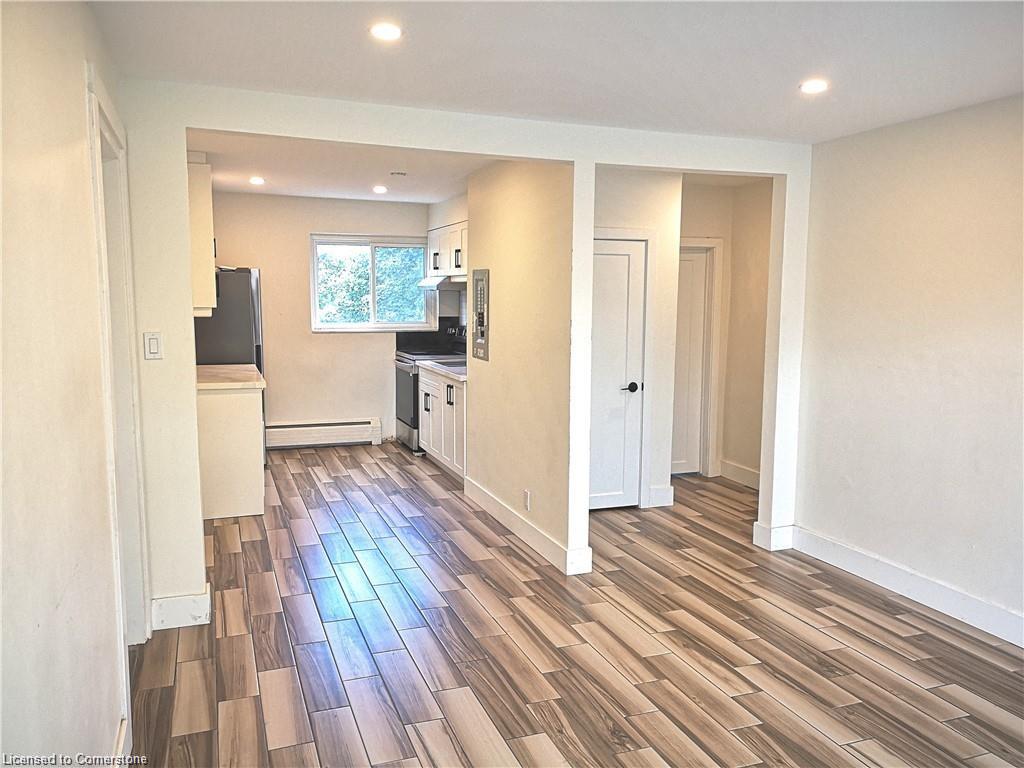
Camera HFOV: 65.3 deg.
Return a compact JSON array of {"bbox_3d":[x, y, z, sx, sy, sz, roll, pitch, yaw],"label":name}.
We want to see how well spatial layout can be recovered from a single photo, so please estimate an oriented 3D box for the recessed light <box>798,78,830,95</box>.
[{"bbox_3d":[1.261,-1.236,3.333,0.120,0.017,0.120,-2,7,-21],"label":"recessed light"}]

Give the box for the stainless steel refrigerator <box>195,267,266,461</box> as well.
[{"bbox_3d":[-2.567,-0.140,7.015,0.700,1.730,0.770,-2,7,-20],"label":"stainless steel refrigerator"}]

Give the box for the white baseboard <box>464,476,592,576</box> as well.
[{"bbox_3d":[0.040,0.878,5.281,0.144,0.138,1.903,-2,7,-21],"label":"white baseboard"}]

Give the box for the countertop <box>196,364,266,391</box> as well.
[{"bbox_3d":[-2.226,-0.061,5.989,0.641,0.040,1.421,-2,7,-21],"label":"countertop"}]

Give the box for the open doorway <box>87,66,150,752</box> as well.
[{"bbox_3d":[-1.465,0.130,2.882,0.130,2.100,0.980,-2,7,-20],"label":"open doorway"}]

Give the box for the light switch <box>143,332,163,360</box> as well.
[{"bbox_3d":[-1.554,-0.161,3.459,0.072,0.118,0.010,-2,7,-20],"label":"light switch"}]

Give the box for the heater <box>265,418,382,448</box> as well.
[{"bbox_3d":[-1.899,0.498,7.916,1.190,0.266,0.077,-2,7,-21],"label":"heater"}]

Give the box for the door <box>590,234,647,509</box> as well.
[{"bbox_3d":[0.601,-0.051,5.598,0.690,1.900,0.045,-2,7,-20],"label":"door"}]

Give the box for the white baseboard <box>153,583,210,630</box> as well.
[{"bbox_3d":[-1.554,1.043,3.751,0.243,0.141,0.154,-2,7,-21],"label":"white baseboard"}]

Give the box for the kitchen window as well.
[{"bbox_3d":[-1.389,-1.002,8.162,1.290,0.960,0.100,-2,7,-20],"label":"kitchen window"}]

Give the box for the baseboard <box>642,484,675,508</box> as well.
[{"bbox_3d":[1.068,0.815,5.782,0.240,0.147,0.020,-2,7,-20],"label":"baseboard"}]

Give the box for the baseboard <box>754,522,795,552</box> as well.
[{"bbox_3d":[1.607,0.930,4.902,0.171,0.141,0.153,-2,7,-21],"label":"baseboard"}]

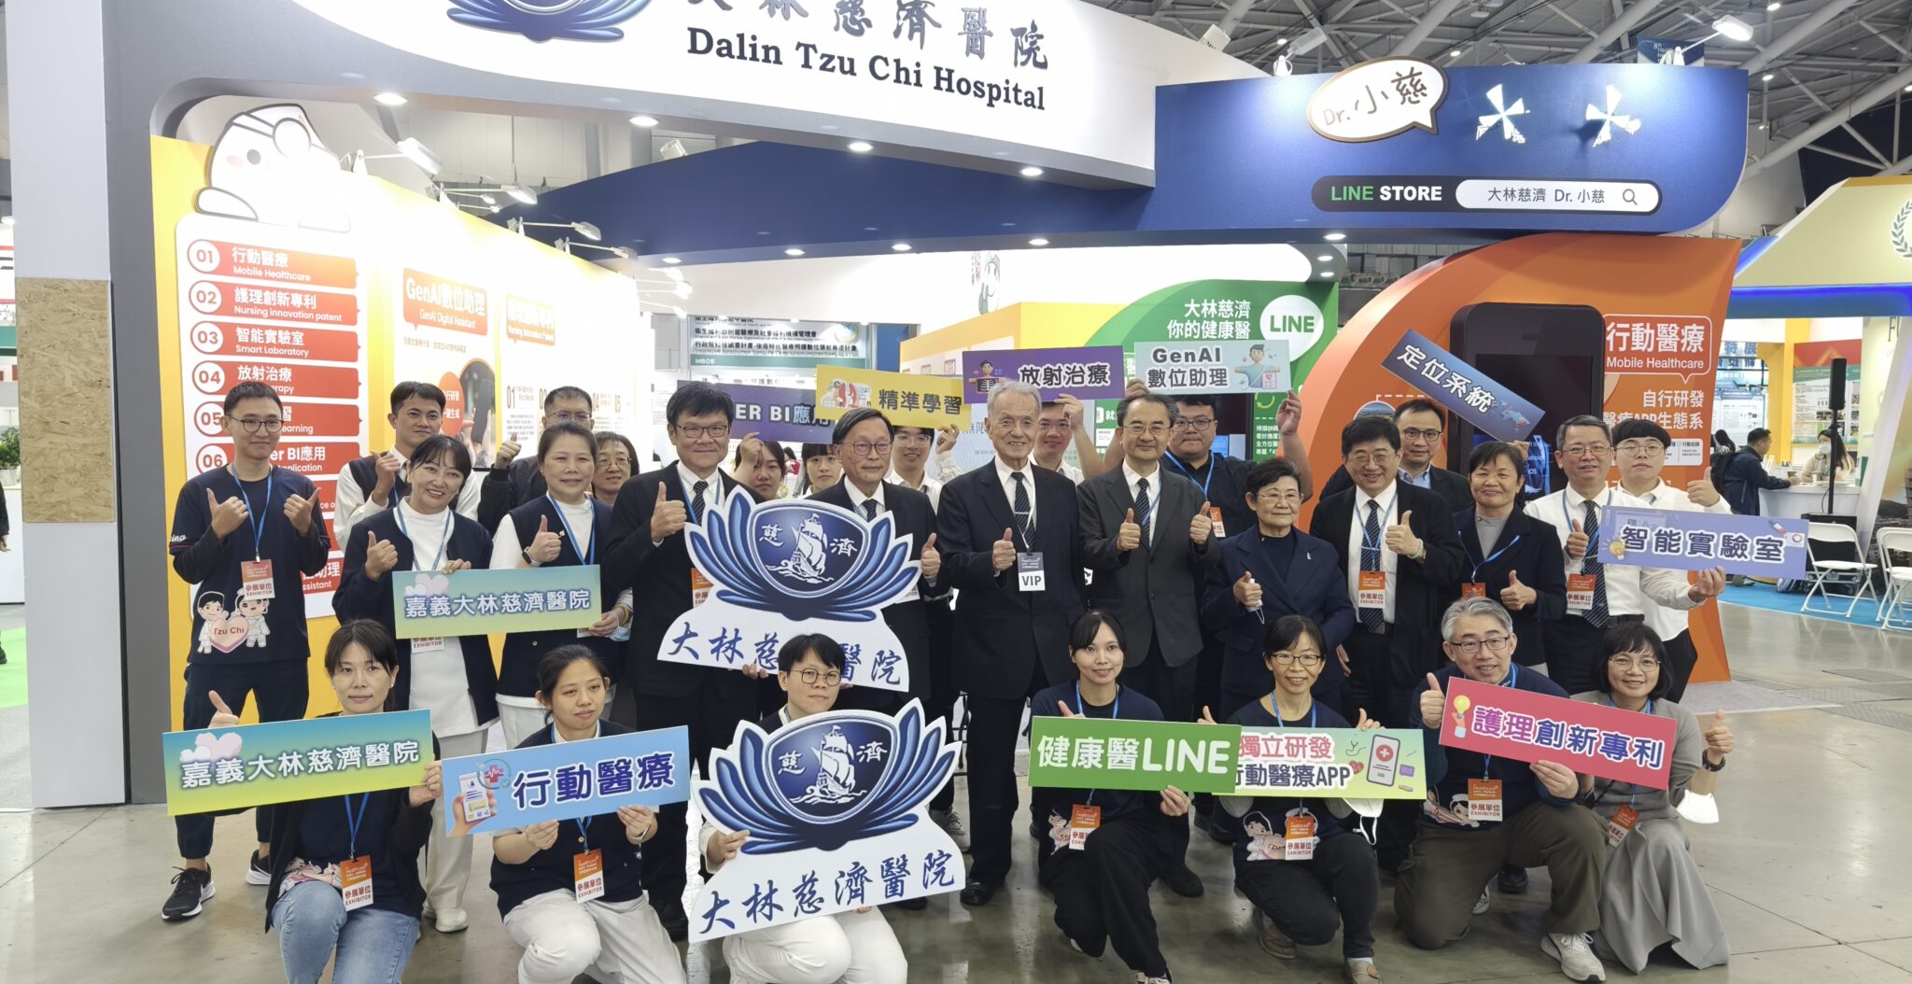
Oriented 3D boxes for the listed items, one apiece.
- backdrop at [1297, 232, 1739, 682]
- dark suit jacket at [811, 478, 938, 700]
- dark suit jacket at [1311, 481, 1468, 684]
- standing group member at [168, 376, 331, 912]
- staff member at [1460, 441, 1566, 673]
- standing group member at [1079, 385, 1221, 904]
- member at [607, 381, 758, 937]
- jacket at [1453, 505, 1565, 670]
[{"bbox_3d":[3.485,-0.257,8.200,2.850,2.830,0.700,0,2,-6],"label":"backdrop"},{"bbox_3d":[-0.290,0.325,4.280,0.500,0.740,0.340,0,3,-5],"label":"dark suit jacket"},{"bbox_3d":[1.532,0.323,4.500,0.560,0.724,0.340,1,3,20],"label":"dark suit jacket"},{"bbox_3d":[-2.340,0.488,4.250,0.520,1.720,0.420,-1,3,-25],"label":"standing group member"},{"bbox_3d":[1.900,0.594,4.360,0.430,1.530,0.360,2,4,27],"label":"staff member"},{"bbox_3d":[0.655,0.508,4.370,0.500,1.690,0.400,0,3,3],"label":"standing group member"},{"bbox_3d":[-0.845,0.496,3.980,0.530,1.688,0.400,-1,3,-12],"label":"member"},{"bbox_3d":[1.925,0.350,4.480,0.480,0.610,0.300,1,3,15],"label":"jacket"}]

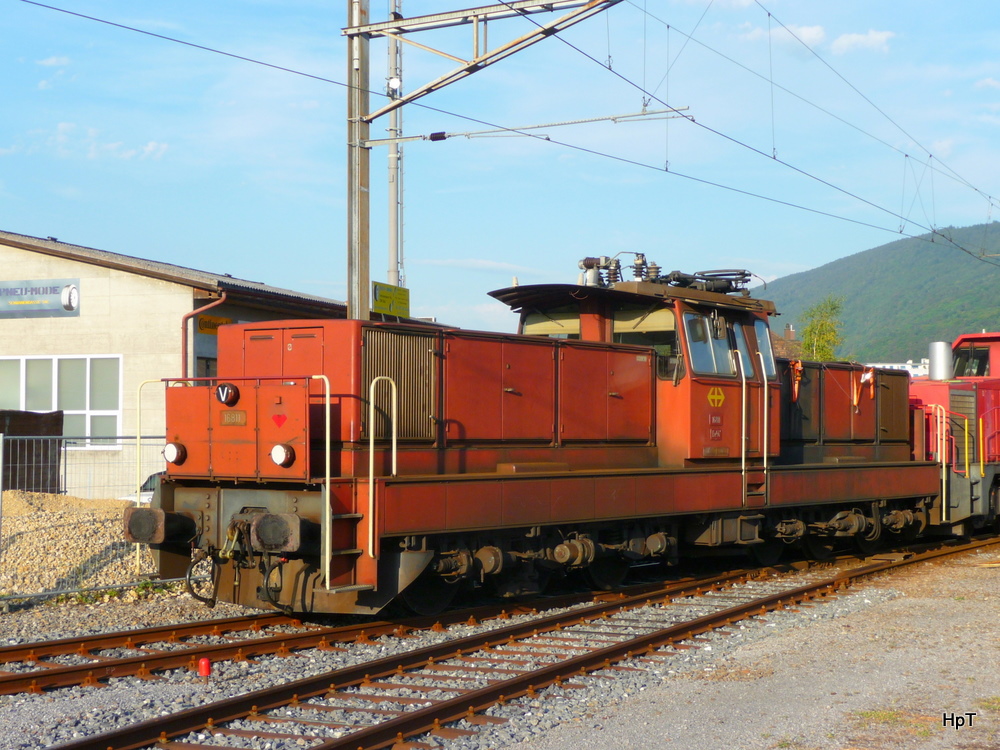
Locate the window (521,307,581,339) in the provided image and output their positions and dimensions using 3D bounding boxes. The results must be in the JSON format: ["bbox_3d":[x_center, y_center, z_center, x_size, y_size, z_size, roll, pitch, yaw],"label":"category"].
[{"bbox_3d":[0.670,-0.471,21.545,0.985,0.847,0.059,-1,-1,35],"label":"window"}]

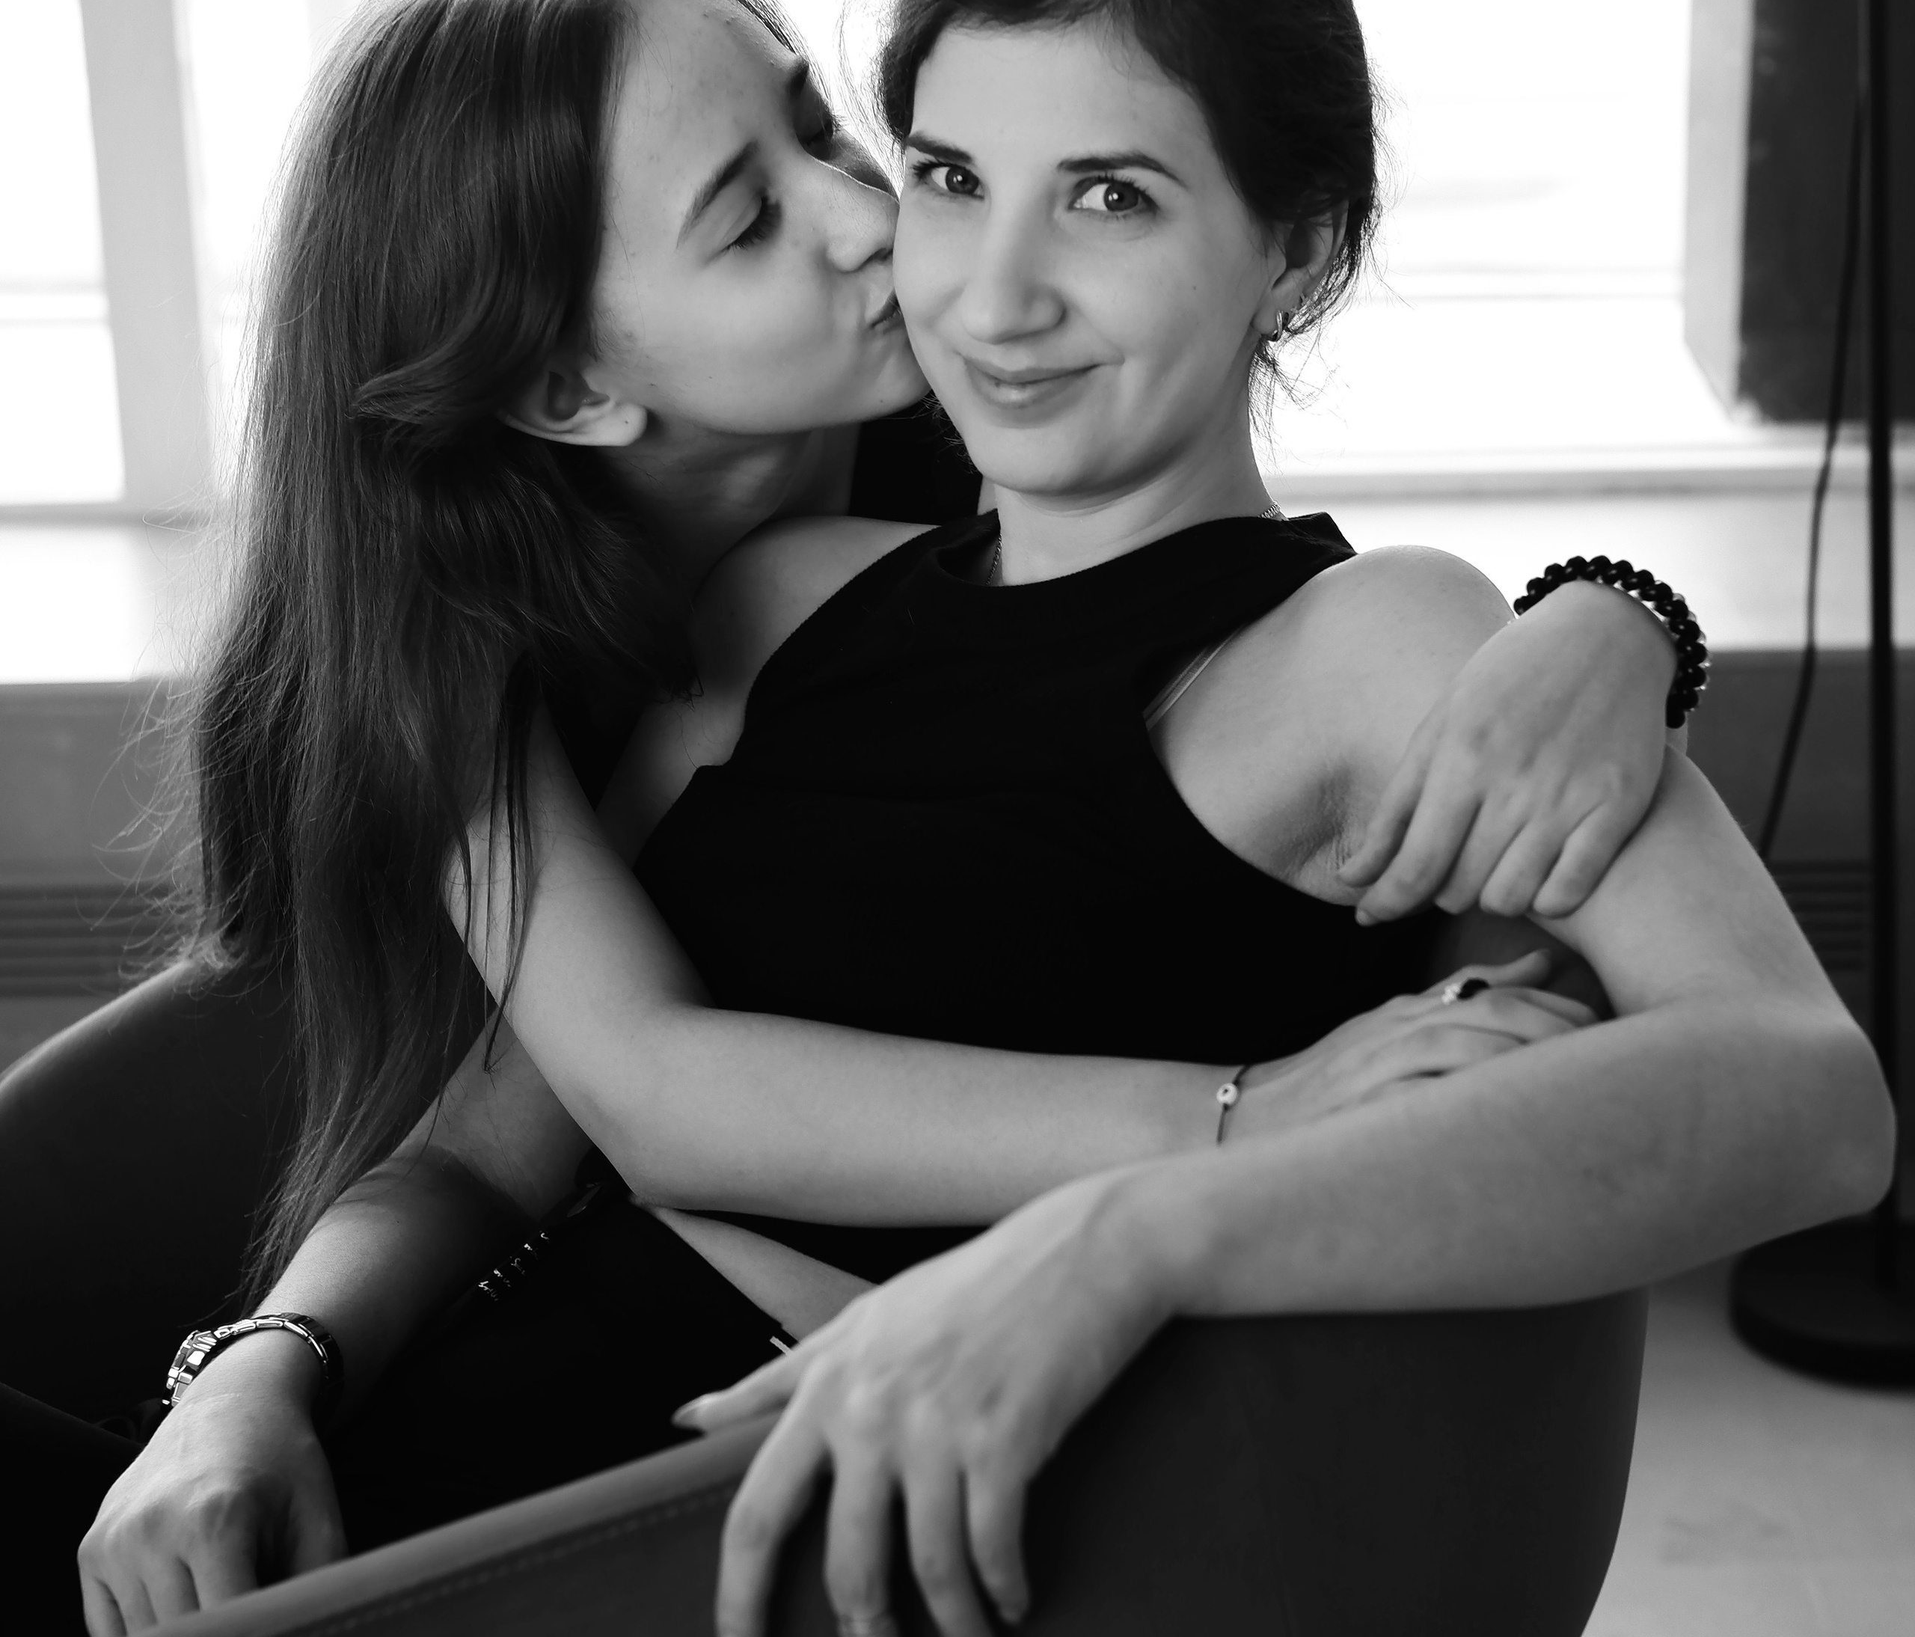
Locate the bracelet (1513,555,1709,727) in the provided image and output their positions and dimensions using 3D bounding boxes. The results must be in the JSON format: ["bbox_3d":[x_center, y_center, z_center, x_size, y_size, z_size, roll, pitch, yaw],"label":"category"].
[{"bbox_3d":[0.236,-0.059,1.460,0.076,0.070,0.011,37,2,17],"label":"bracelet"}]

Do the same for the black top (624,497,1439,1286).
[{"bbox_3d":[0.025,0.034,1.500,0.320,0.340,0.220,9,-3,42],"label":"black top"}]

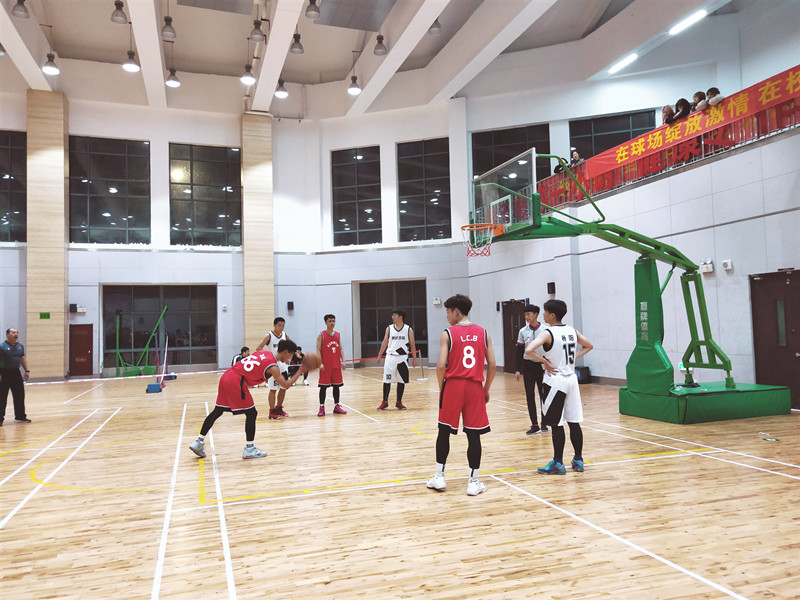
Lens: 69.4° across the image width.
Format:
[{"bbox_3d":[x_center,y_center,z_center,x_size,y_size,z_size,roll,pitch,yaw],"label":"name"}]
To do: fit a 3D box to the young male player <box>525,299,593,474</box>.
[{"bbox_3d":[1.636,0.872,6.012,0.730,1.760,0.400,1,-4,-28],"label":"young male player"}]

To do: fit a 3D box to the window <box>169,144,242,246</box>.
[{"bbox_3d":[-7.847,-4.274,23.689,2.950,4.150,0.150,0,-3,-16],"label":"window"}]

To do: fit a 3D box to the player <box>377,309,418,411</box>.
[{"bbox_3d":[-0.048,1.133,11.000,0.740,1.880,0.360,-2,-3,5],"label":"player"}]

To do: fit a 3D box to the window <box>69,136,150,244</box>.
[{"bbox_3d":[-11.380,-4.263,22.649,3.000,4.180,0.150,0,-3,-16],"label":"window"}]

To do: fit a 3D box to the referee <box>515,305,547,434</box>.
[{"bbox_3d":[1.915,0.990,8.350,0.520,1.800,0.360,-3,-4,27],"label":"referee"}]

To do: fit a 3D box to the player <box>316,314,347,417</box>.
[{"bbox_3d":[-1.291,1.180,10.697,0.550,1.820,0.380,0,-4,-24],"label":"player"}]

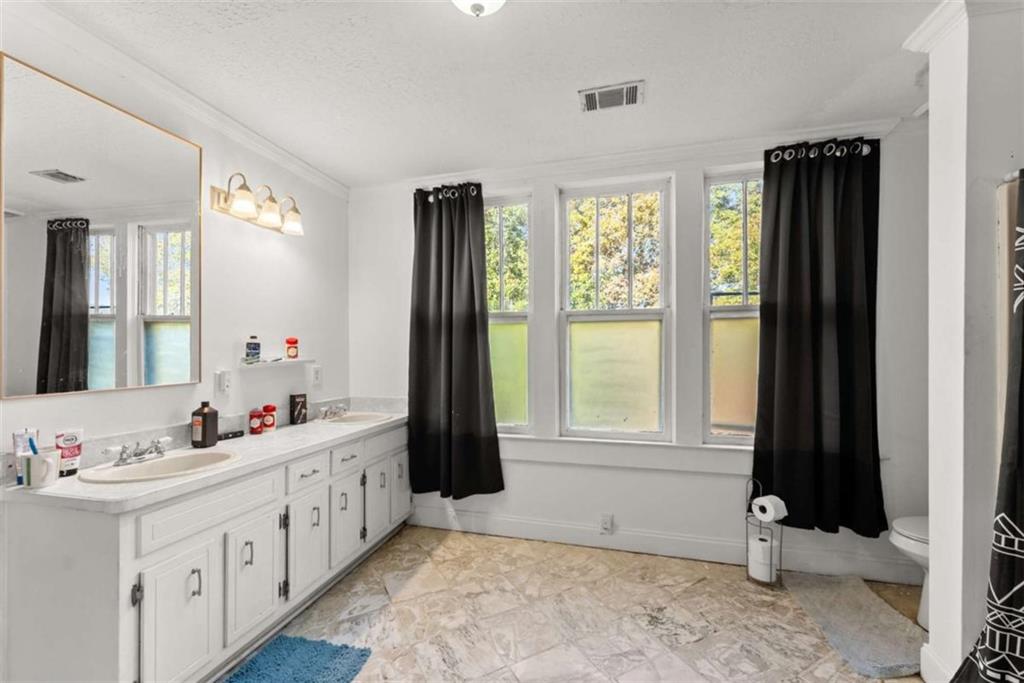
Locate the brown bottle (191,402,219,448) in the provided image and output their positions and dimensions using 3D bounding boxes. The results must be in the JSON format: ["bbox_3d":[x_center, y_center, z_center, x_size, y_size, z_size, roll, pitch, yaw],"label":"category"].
[{"bbox_3d":[-1.473,0.397,1.911,0.095,0.212,0.090,0,-1,-11],"label":"brown bottle"}]

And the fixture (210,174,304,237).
[{"bbox_3d":[-1.377,-0.759,2.221,0.170,0.250,0.479,-1,-1,16],"label":"fixture"}]

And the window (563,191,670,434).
[{"bbox_3d":[0.639,-0.198,2.512,0.641,1.593,0.080,-1,-1,15],"label":"window"}]

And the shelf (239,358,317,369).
[{"bbox_3d":[-1.365,0.131,2.360,0.095,0.018,0.457,-1,-1,16],"label":"shelf"}]

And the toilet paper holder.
[{"bbox_3d":[1.348,1.012,2.139,0.165,0.532,0.165,-1,-1,16],"label":"toilet paper holder"}]

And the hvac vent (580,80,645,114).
[{"bbox_3d":[0.483,-1.164,1.917,0.295,0.020,0.175,-1,-1,15],"label":"hvac vent"}]

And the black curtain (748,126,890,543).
[{"bbox_3d":[1.633,-0.018,2.148,0.632,2.075,0.120,-1,-1,15],"label":"black curtain"}]

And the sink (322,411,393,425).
[{"bbox_3d":[-1.038,0.569,2.701,0.430,0.140,0.490,-1,-1,16],"label":"sink"}]

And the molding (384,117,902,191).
[{"bbox_3d":[0.560,-1.117,2.495,3.070,0.095,0.070,-1,-1,15],"label":"molding"}]

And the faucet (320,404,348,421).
[{"bbox_3d":[-1.191,0.475,2.706,0.120,0.085,0.195,-1,-1,16],"label":"faucet"}]

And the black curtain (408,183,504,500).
[{"bbox_3d":[-0.389,-0.001,2.681,0.675,2.105,0.120,-1,-1,15],"label":"black curtain"}]

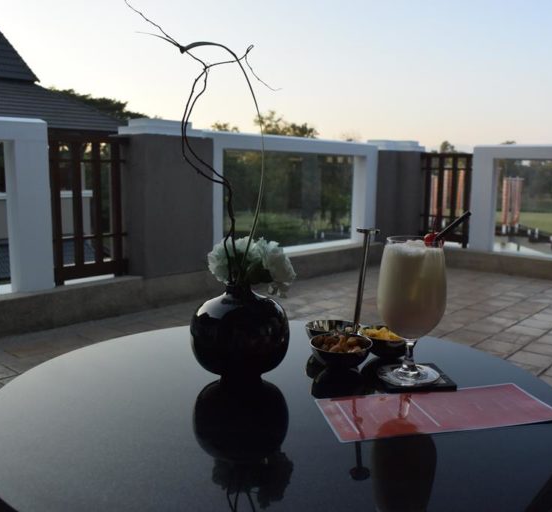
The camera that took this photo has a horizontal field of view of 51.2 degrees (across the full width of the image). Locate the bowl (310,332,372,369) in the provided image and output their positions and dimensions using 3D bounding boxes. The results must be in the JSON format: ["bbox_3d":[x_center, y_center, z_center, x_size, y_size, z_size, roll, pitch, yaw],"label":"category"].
[{"bbox_3d":[0.091,0.136,0.793,0.085,0.031,0.085,0,8,0],"label":"bowl"}]

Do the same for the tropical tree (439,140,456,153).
[{"bbox_3d":[25.308,-12.027,85.000,4.500,9.900,4.500,0,8,0],"label":"tropical tree"}]

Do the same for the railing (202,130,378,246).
[{"bbox_3d":[0.235,-0.535,5.477,0.184,1.086,2.327,8,11,43],"label":"railing"}]

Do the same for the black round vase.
[{"bbox_3d":[-0.046,0.098,0.740,0.127,0.118,0.127,0,8,0],"label":"black round vase"}]

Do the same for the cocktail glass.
[{"bbox_3d":[0.173,0.066,0.730,0.087,0.174,0.087,0,8,0],"label":"cocktail glass"}]

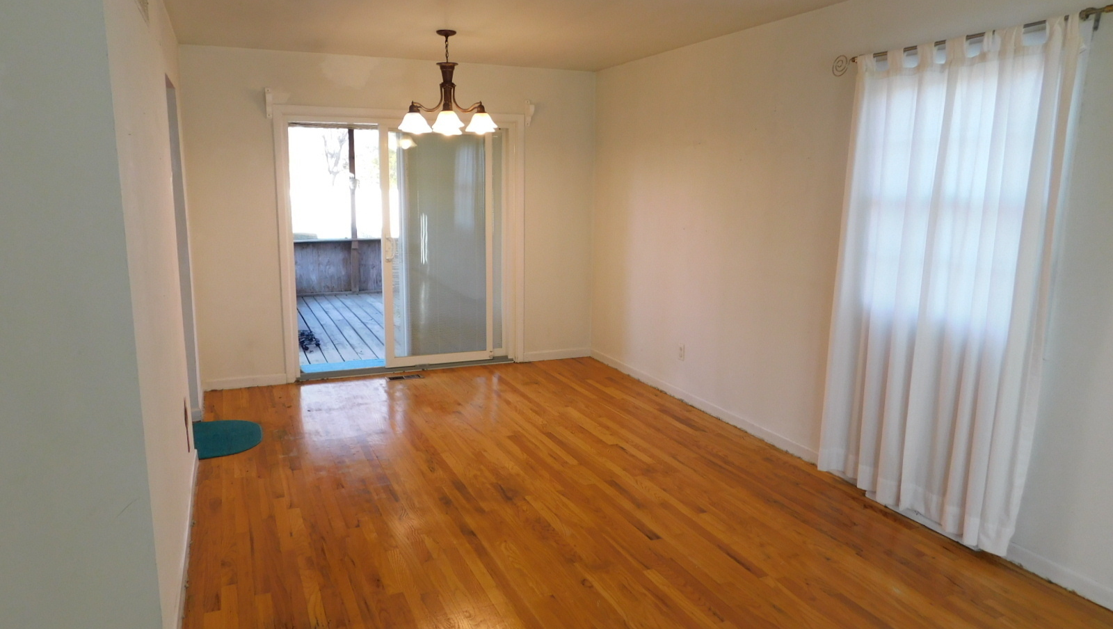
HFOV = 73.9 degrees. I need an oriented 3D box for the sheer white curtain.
[{"bbox_3d":[1.637,-0.115,3.284,0.105,2.110,1.095,-4,11,-23],"label":"sheer white curtain"}]

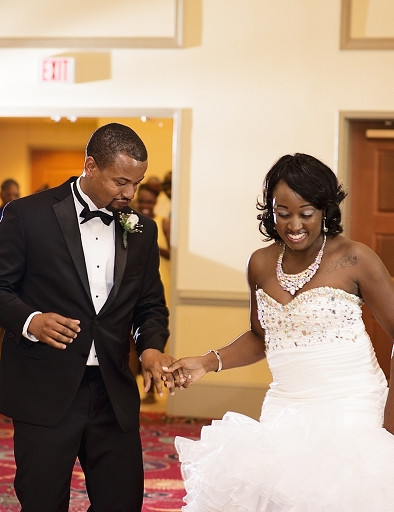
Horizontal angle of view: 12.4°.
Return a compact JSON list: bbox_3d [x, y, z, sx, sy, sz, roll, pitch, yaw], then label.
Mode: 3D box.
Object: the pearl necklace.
[{"bbox_3d":[0.288,0.018,5.000,0.145,0.165,0.125,2,2,22],"label":"pearl necklace"}]

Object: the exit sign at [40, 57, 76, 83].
[{"bbox_3d":[-1.013,-1.353,13.173,0.295,0.200,0.060,2,2,18],"label":"exit sign"}]

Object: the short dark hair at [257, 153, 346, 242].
[{"bbox_3d":[0.289,-0.161,5.020,0.230,0.240,0.235,2,17,14],"label":"short dark hair"}]

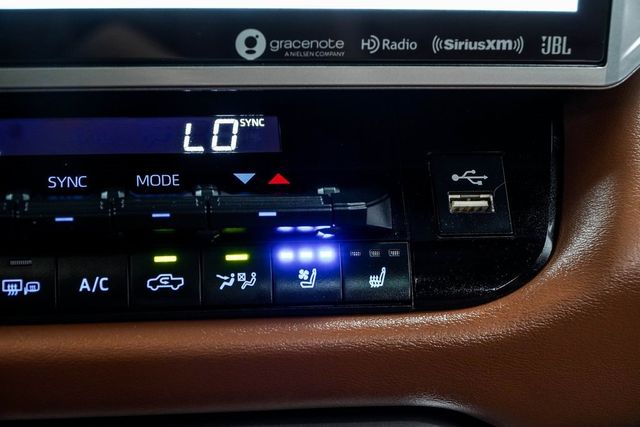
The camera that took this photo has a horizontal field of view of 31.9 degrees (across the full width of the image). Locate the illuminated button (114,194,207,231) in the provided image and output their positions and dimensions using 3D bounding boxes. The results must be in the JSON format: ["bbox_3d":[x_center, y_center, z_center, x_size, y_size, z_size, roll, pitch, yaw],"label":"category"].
[{"bbox_3d":[-0.046,0.000,0.321,0.025,0.009,0.009,-1,-13,-7],"label":"illuminated button"}]

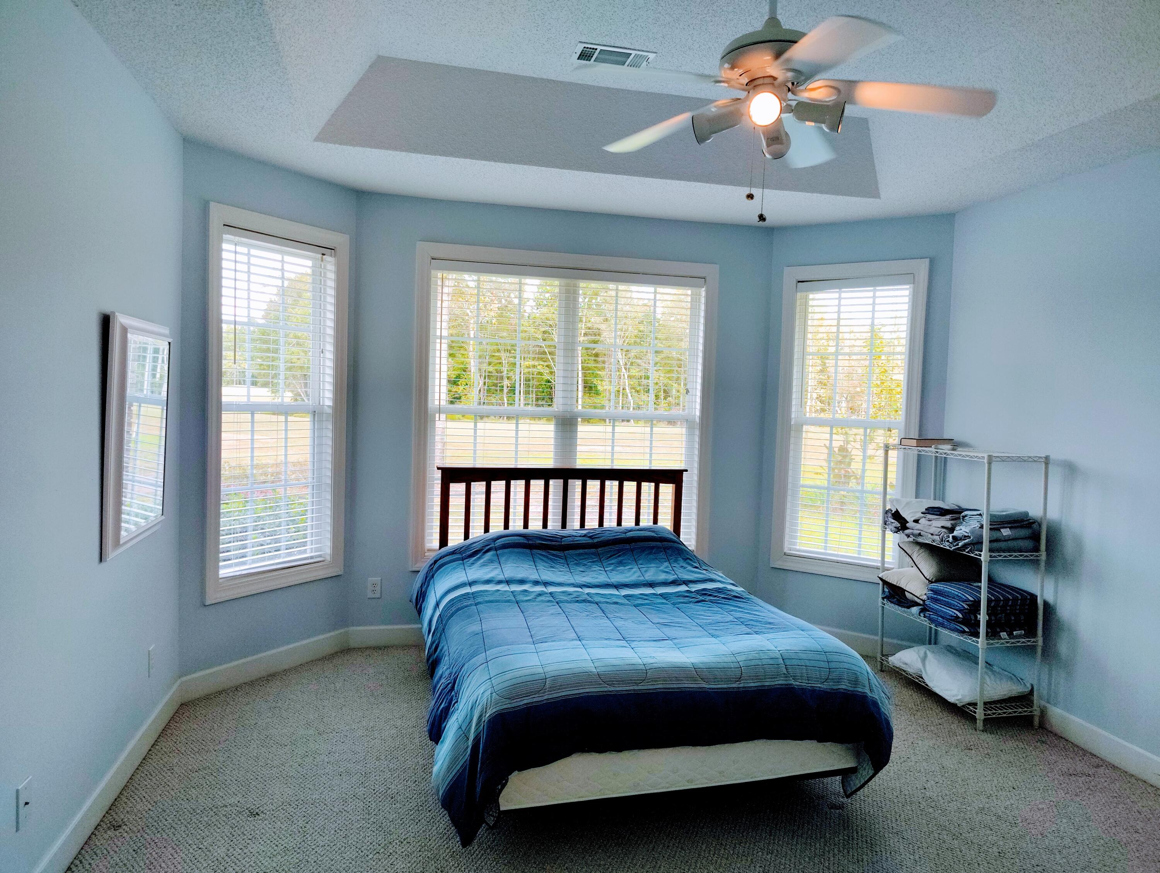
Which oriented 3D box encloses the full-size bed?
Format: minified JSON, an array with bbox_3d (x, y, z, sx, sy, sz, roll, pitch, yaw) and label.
[{"bbox_3d":[0.133,0.818,3.767,1.670,1.150,2.090,1,3,-15],"label":"full-size bed"}]

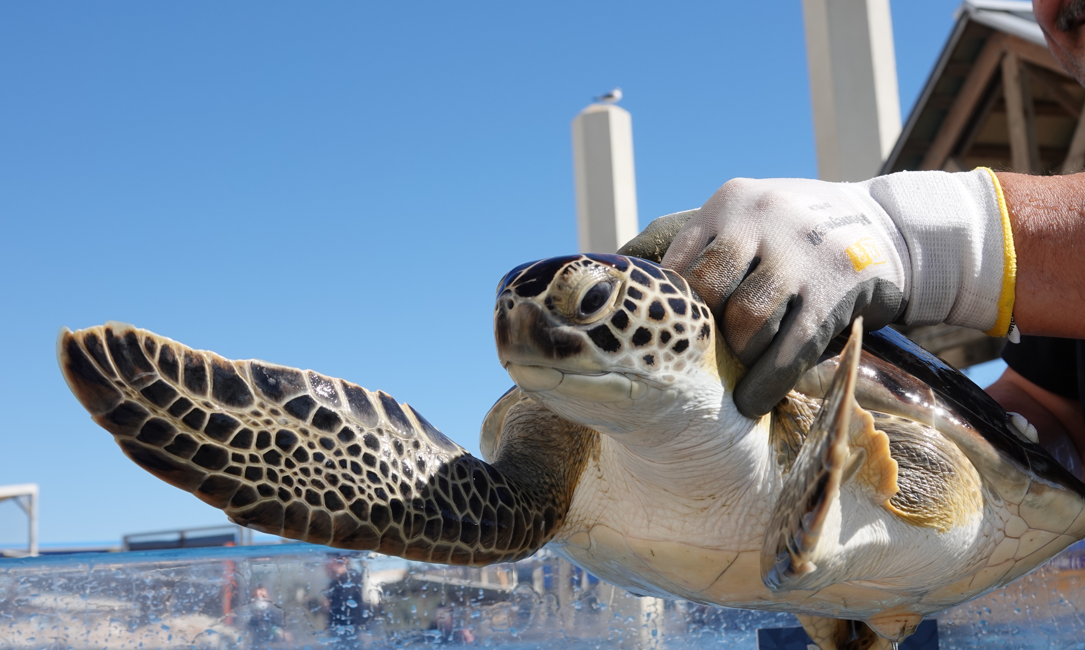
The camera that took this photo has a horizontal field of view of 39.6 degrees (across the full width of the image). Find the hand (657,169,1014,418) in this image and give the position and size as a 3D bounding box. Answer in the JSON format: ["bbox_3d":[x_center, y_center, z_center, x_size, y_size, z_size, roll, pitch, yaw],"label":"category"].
[{"bbox_3d":[0.132,-0.014,0.700,0.165,0.115,0.110,-2,-11,-6],"label":"hand"}]

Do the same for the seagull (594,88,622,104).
[{"bbox_3d":[0.856,-2.958,19.500,0.380,0.210,0.140,-9,-12,27],"label":"seagull"}]

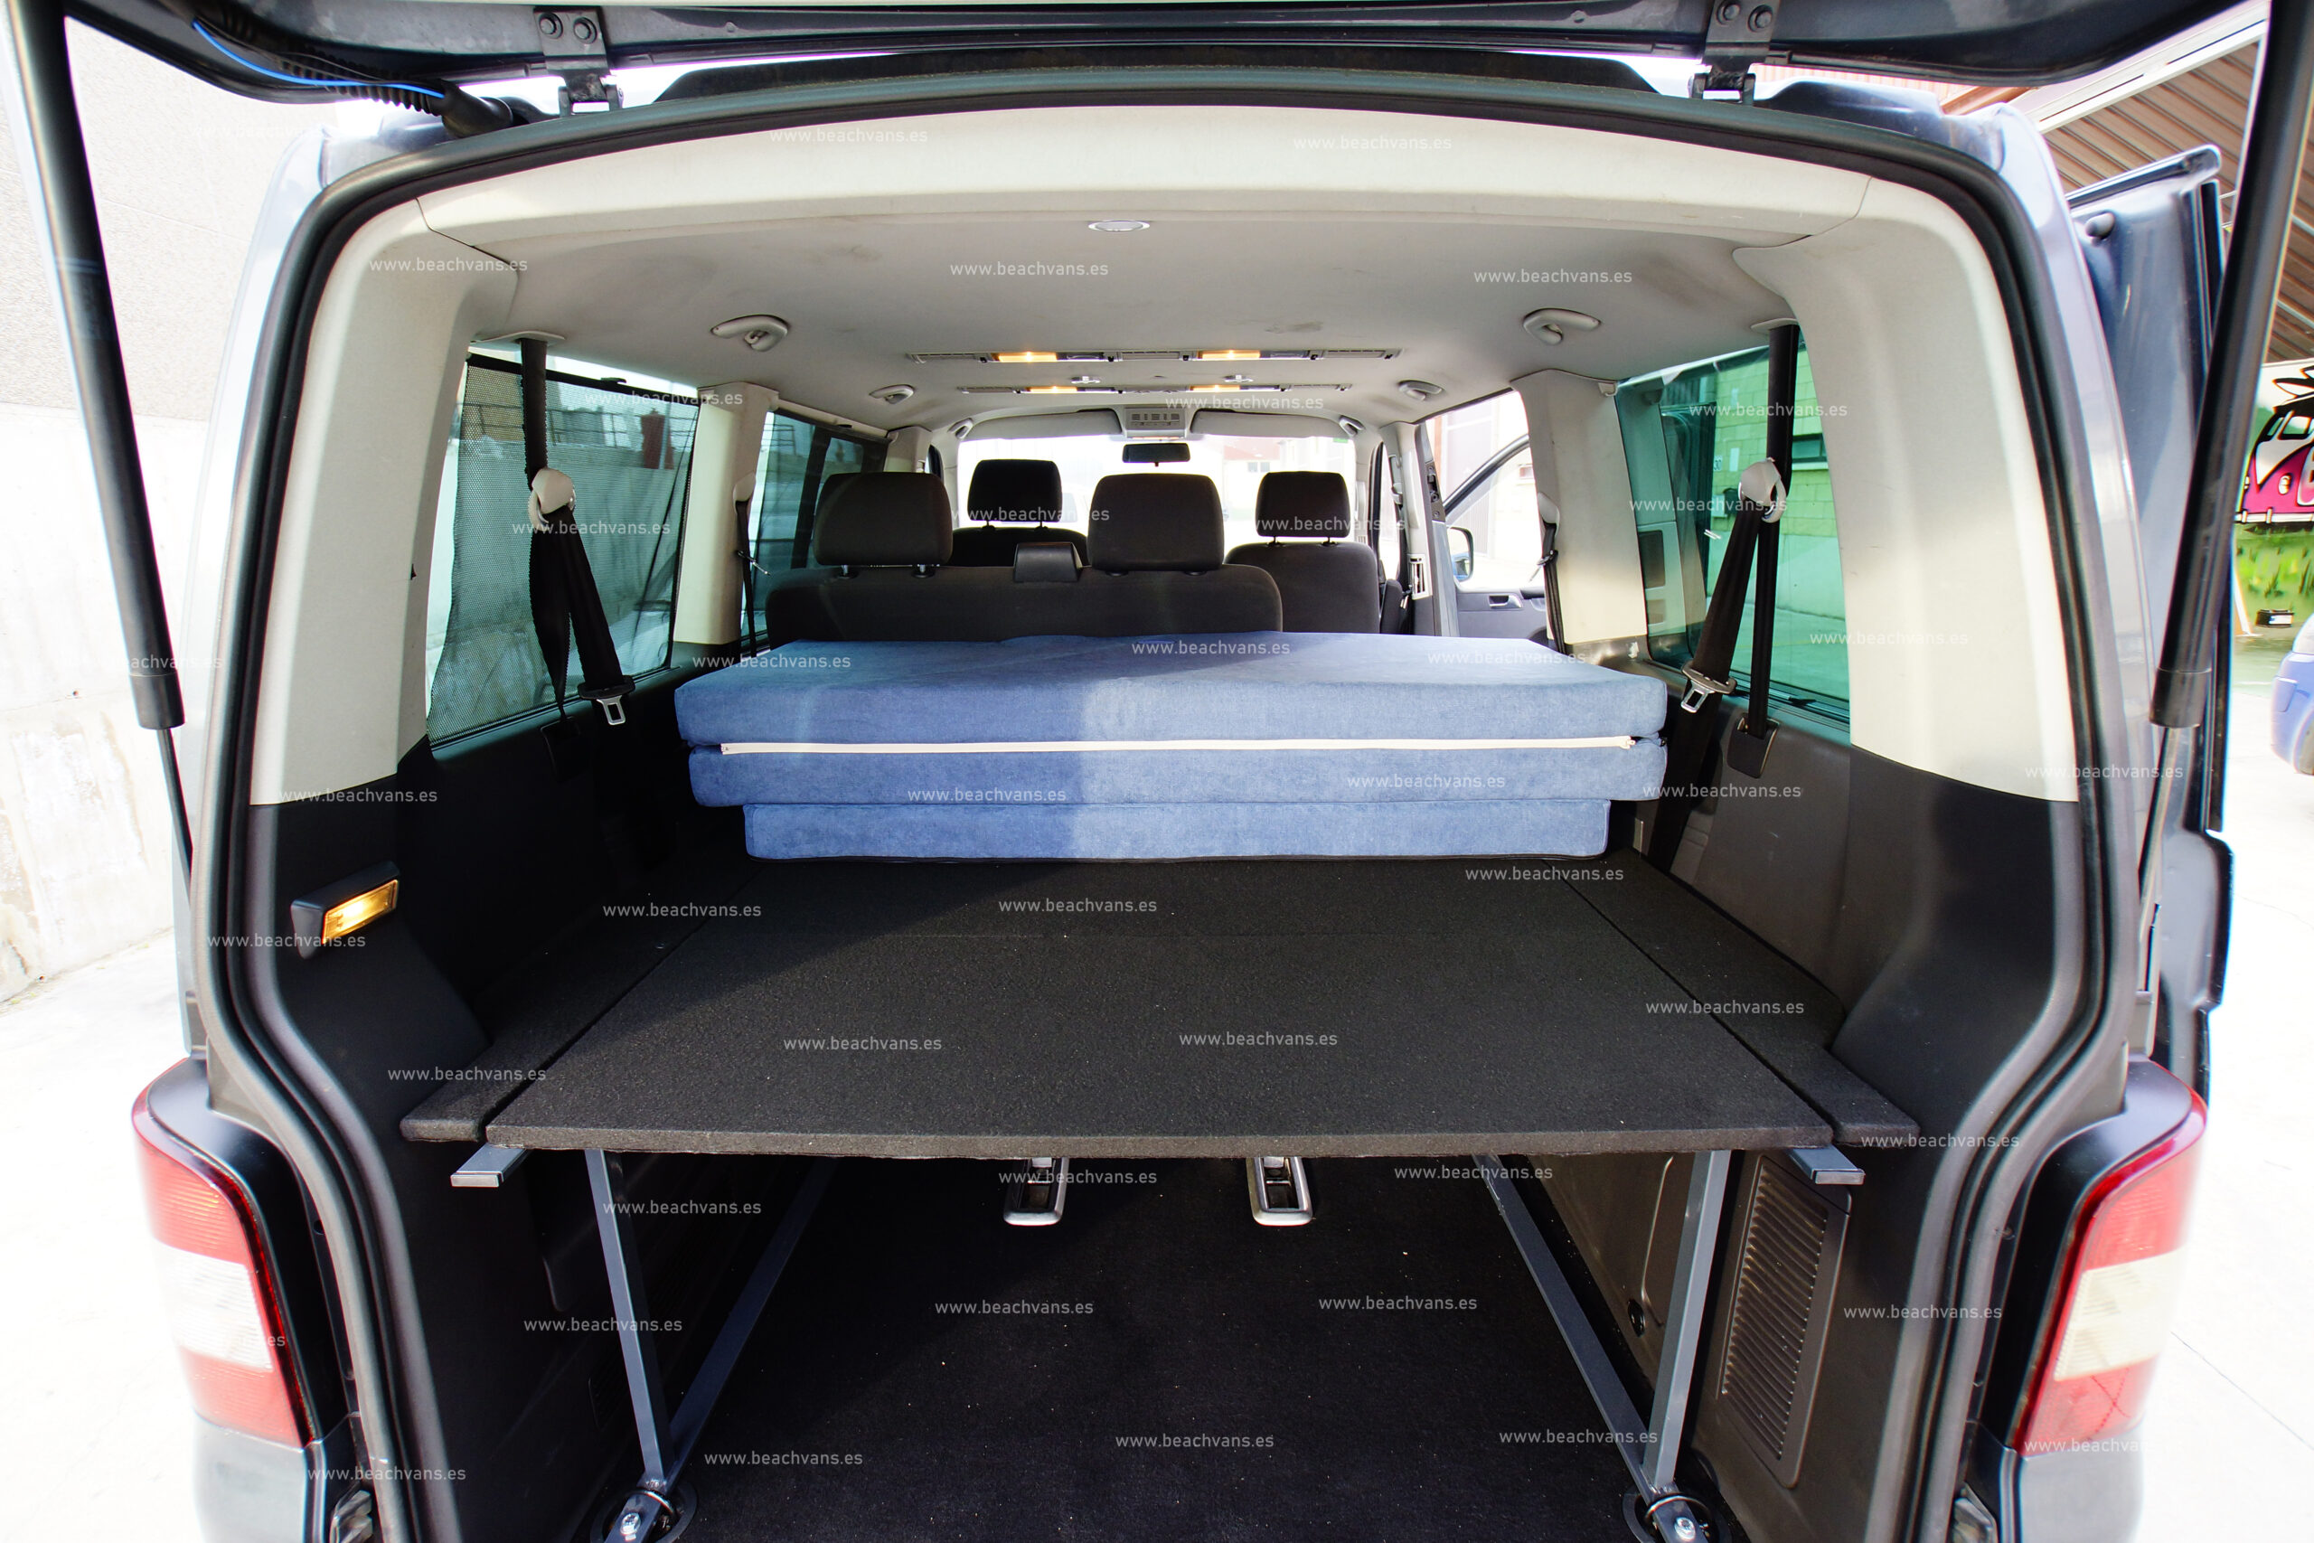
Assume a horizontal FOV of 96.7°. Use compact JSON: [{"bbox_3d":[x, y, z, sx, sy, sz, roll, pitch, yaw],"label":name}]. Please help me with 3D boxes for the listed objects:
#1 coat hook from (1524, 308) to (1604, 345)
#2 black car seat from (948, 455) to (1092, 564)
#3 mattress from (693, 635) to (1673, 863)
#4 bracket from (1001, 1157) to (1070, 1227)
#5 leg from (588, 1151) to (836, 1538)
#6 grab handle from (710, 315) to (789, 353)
[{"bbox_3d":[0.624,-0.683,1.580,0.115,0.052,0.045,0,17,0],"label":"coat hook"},{"bbox_3d":[-0.454,-0.529,3.663,0.520,1.100,0.700,0,15,0],"label":"black car seat"},{"bbox_3d":[0.026,-0.069,1.893,1.540,0.295,0.570,0,15,0],"label":"mattress"},{"bbox_3d":[-0.185,0.632,1.630,0.088,0.025,0.220,0,15,0],"label":"bracket"},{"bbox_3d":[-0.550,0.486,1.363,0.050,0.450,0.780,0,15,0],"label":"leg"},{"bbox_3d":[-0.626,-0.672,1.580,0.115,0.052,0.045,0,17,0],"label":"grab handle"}]

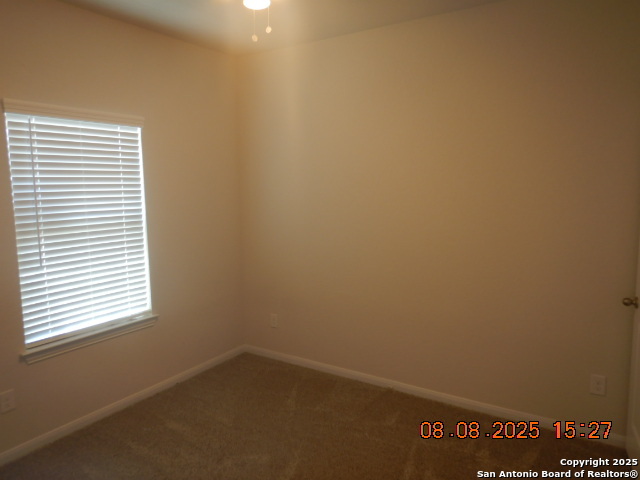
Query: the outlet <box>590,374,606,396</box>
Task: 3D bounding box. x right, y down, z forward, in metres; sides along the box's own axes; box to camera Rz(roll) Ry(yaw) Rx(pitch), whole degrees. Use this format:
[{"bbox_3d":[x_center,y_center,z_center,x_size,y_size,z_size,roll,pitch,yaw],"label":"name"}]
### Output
[{"bbox_3d":[1.669,0.877,2.661,0.070,0.117,0.012,4,8,33],"label":"outlet"}]

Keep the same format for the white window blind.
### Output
[{"bbox_3d":[-1.490,-0.101,2.885,0.075,1.420,0.880,4,8,33],"label":"white window blind"}]

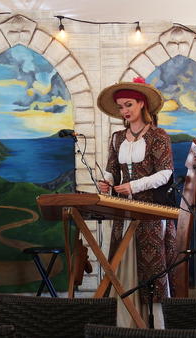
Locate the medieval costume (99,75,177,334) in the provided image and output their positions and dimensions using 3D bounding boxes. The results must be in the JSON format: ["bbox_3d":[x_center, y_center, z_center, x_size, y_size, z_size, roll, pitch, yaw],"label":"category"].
[{"bbox_3d":[0.251,0.251,7.200,0.500,1.680,0.460,-1,0,22],"label":"medieval costume"}]

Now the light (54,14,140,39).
[{"bbox_3d":[-0.004,-1.192,9.250,0.730,0.200,0.060,-1,0,-7],"label":"light"}]

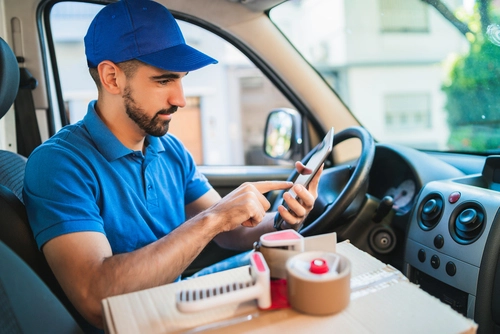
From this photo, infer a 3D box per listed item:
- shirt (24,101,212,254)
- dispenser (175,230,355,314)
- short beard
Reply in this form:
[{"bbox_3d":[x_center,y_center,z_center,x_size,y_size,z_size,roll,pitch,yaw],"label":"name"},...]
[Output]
[{"bbox_3d":[-0.280,0.100,1.050,0.320,0.470,0.480,2,7,38],"label":"shirt"},{"bbox_3d":[0.018,0.152,0.700,0.243,0.066,0.145,-5,17,0],"label":"dispenser"},{"bbox_3d":[-0.187,-0.116,0.985,0.095,0.095,0.140,16,13,27],"label":"short beard"}]

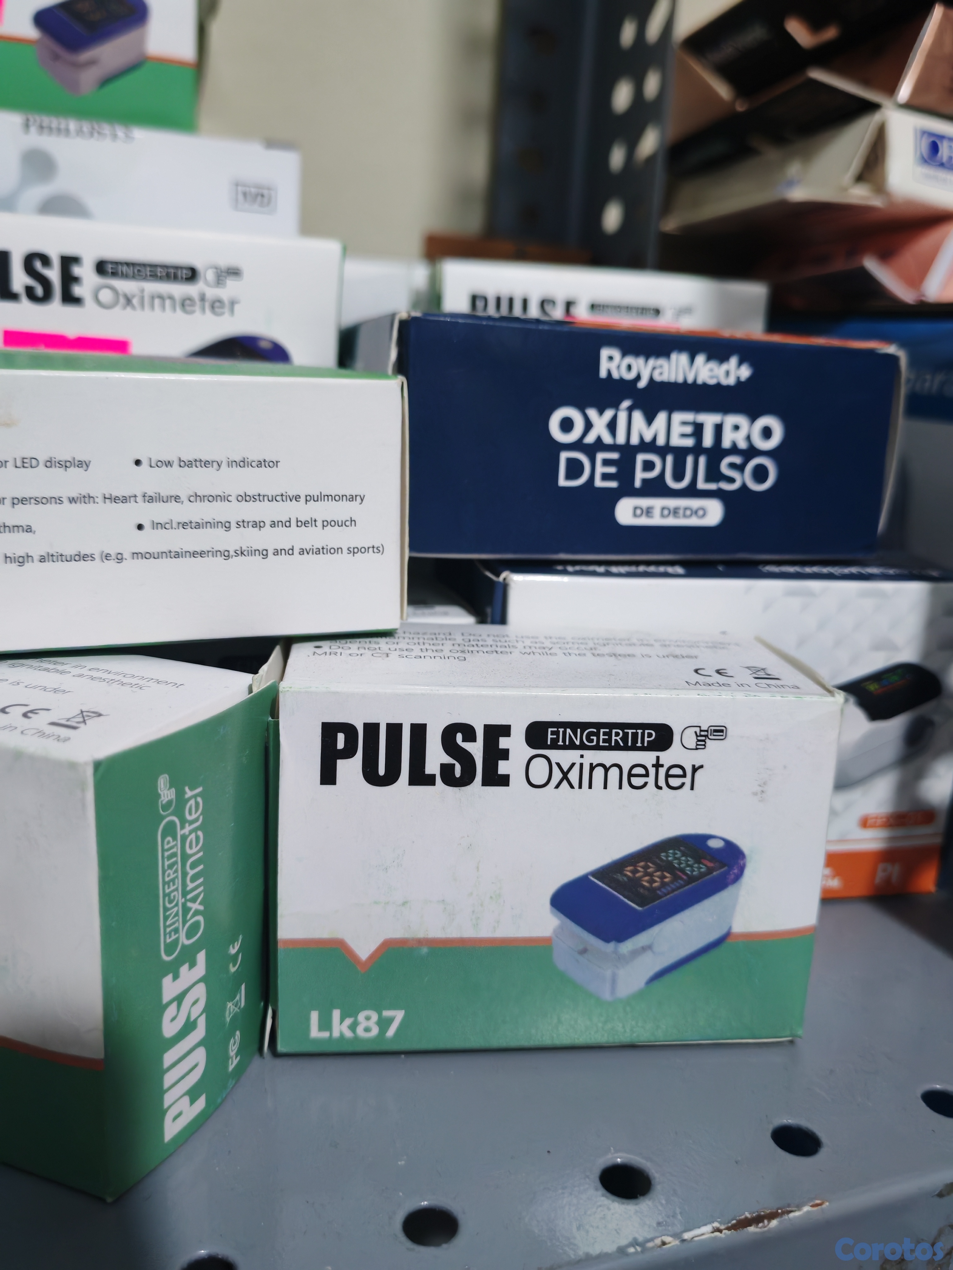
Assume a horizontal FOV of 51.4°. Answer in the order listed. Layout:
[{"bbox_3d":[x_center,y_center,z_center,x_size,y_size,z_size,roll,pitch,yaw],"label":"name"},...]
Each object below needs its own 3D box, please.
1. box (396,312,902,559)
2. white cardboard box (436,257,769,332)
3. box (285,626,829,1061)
[{"bbox_3d":[0.027,-0.046,0.233,0.107,0.044,0.075,-1,14,-15],"label":"box"},{"bbox_3d":[0.031,-0.071,0.292,0.090,0.064,0.042,0,13,-9],"label":"white cardboard box"},{"bbox_3d":[0.011,0.035,0.183,0.090,0.064,0.042,1,13,-5],"label":"box"}]

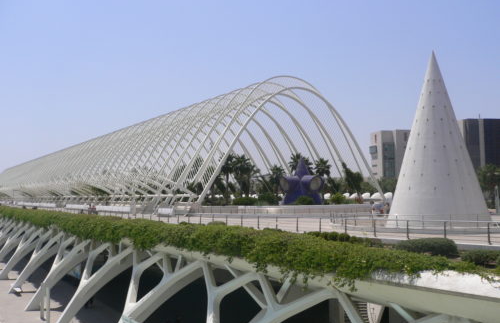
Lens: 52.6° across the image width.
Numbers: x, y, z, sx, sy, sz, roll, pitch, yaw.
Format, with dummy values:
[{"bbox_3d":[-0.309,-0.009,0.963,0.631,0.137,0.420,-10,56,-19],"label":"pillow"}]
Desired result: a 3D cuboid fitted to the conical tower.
[{"bbox_3d":[14.699,-1.794,40.004,8.057,13.999,8.057,0,-4,0],"label":"conical tower"}]

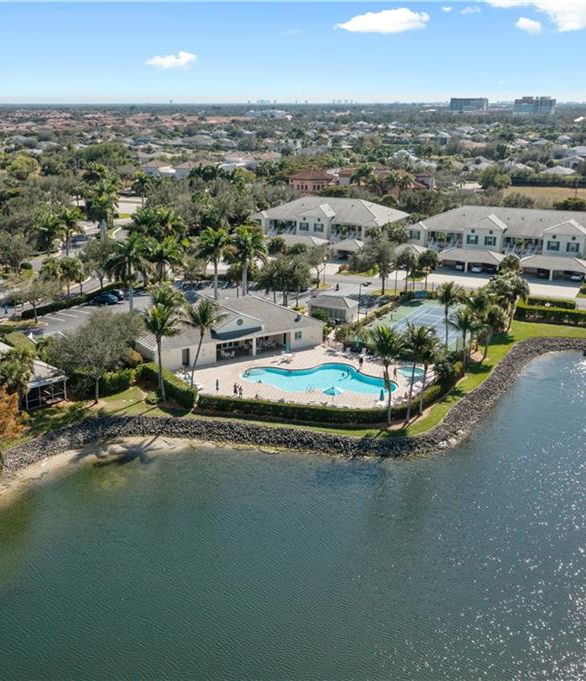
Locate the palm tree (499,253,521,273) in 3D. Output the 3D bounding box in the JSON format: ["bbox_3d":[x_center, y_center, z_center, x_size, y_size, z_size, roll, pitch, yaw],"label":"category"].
[{"bbox_3d":[41.999,-13.832,153.486,4.100,6.200,4.100,0,17,0],"label":"palm tree"}]

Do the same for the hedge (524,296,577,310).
[{"bbox_3d":[44.500,-6.371,136.466,8.200,1.250,1.400,7,18,21],"label":"hedge"}]

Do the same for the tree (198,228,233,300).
[{"bbox_3d":[-13.000,-12.630,135.010,6.200,13.430,6.200,0,17,0],"label":"tree"}]

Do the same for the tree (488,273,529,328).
[{"bbox_3d":[32.568,-5.725,120.380,6.000,9.200,5.600,0,17,0],"label":"tree"}]

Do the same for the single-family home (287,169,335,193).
[{"bbox_3d":[6.742,-59.240,298.073,17.000,10.000,15.000,-1,17,-3],"label":"single-family home"}]

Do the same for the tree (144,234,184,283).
[{"bbox_3d":[-24.171,-14.963,149.975,7.000,10.000,6.600,0,17,0],"label":"tree"}]

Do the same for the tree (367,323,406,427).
[{"bbox_3d":[9.880,3.680,84.430,4.100,11.160,4.100,0,17,0],"label":"tree"}]

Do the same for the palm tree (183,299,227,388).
[{"bbox_3d":[-10.470,0.418,95.054,5.300,11.169,5.100,0,17,0],"label":"palm tree"}]

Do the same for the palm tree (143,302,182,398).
[{"bbox_3d":[-15.113,1.568,92.645,4.600,11.700,4.600,0,17,0],"label":"palm tree"}]

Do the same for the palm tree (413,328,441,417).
[{"bbox_3d":[14.520,3.550,87.100,3.400,9.880,3.400,0,17,0],"label":"palm tree"}]

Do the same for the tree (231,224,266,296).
[{"bbox_3d":[-7.320,-11.740,131.109,6.000,14.600,6.000,0,17,0],"label":"tree"}]

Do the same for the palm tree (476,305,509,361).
[{"bbox_3d":[26.456,-1.025,105.853,4.600,7.751,4.500,0,17,0],"label":"palm tree"}]

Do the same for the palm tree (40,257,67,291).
[{"bbox_3d":[-42.992,-11.518,142.403,4.500,6.929,4.400,0,17,0],"label":"palm tree"}]

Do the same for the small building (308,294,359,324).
[{"bbox_3d":[6.500,-5.404,128.406,7.600,4.000,4.700,9,19,26],"label":"small building"}]

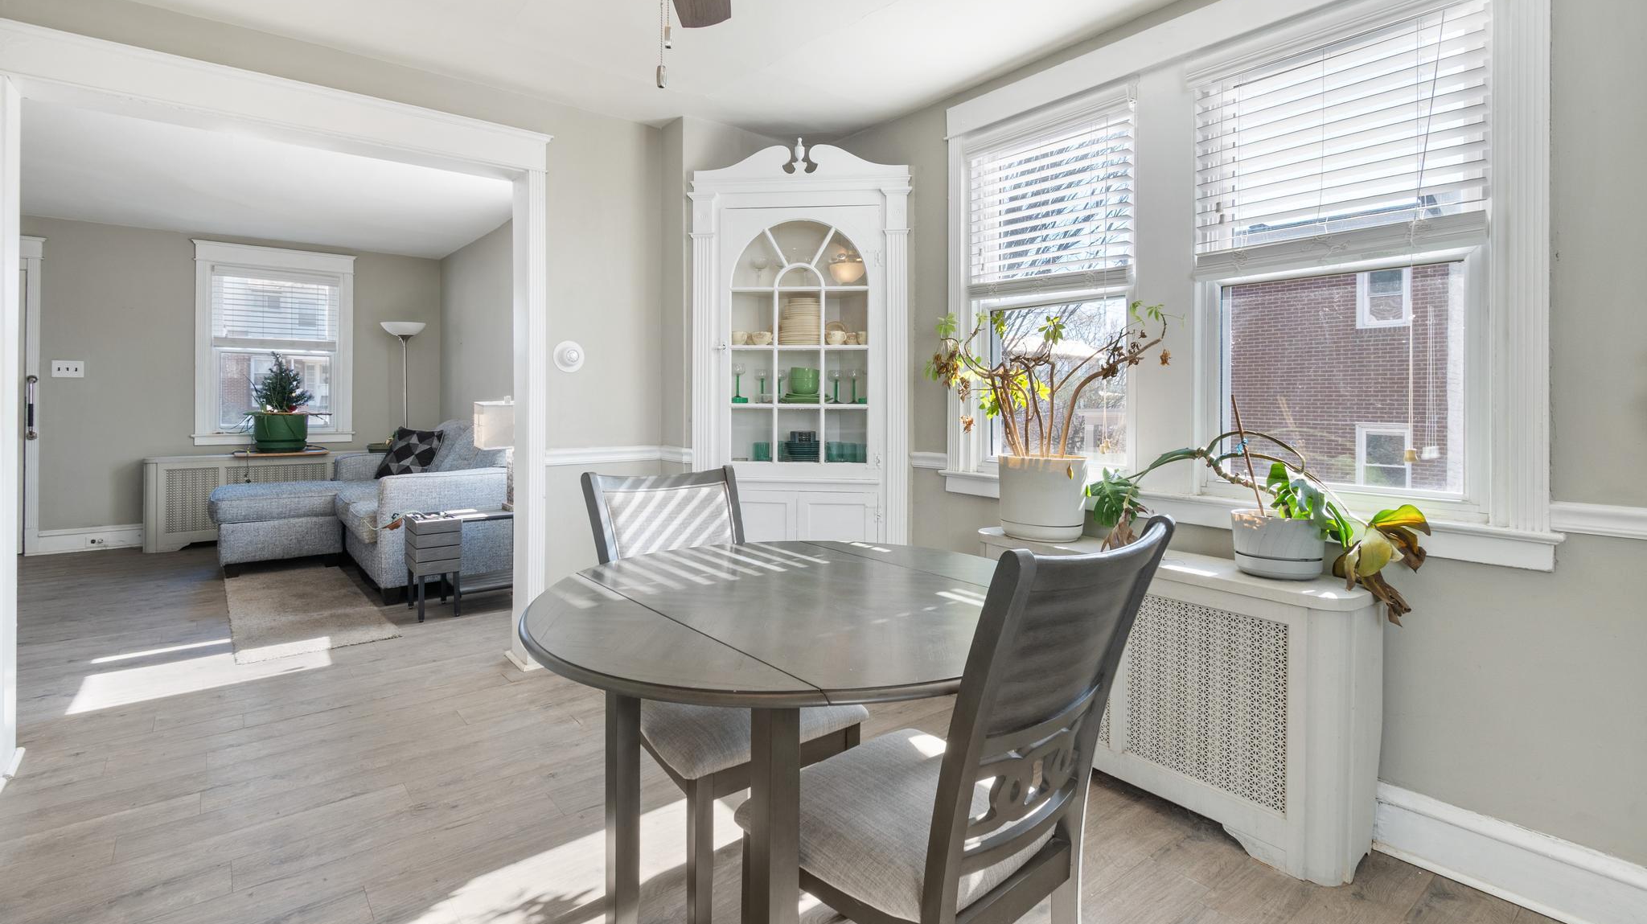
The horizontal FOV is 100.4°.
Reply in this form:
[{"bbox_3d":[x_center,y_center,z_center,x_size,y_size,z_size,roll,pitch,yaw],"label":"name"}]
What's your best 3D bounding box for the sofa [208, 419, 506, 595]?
[{"bbox_3d":[-3.080,0.259,4.674,1.660,0.930,2.200,-3,5,-41],"label":"sofa"}]

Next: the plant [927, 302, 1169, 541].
[{"bbox_3d":[0.727,-0.133,2.291,0.480,0.800,0.680,-3,5,-41],"label":"plant"}]

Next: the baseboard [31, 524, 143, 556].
[{"bbox_3d":[-5.565,0.577,5.213,0.580,0.190,0.030,-3,5,-41],"label":"baseboard"}]

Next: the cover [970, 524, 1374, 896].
[{"bbox_3d":[0.978,0.632,2.105,0.310,0.685,1.110,-3,5,-41],"label":"cover"}]

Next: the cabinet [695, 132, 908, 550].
[{"bbox_3d":[-0.090,-0.281,3.290,0.980,2.280,0.470,0,4,4],"label":"cabinet"}]

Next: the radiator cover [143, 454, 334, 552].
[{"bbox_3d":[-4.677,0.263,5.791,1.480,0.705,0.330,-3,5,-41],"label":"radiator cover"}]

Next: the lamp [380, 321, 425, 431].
[{"bbox_3d":[-3.694,-0.322,6.021,0.400,1.830,0.400,-3,5,-41],"label":"lamp"}]

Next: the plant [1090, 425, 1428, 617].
[{"bbox_3d":[1.128,0.129,1.858,0.380,0.460,0.720,-3,5,-41],"label":"plant"}]

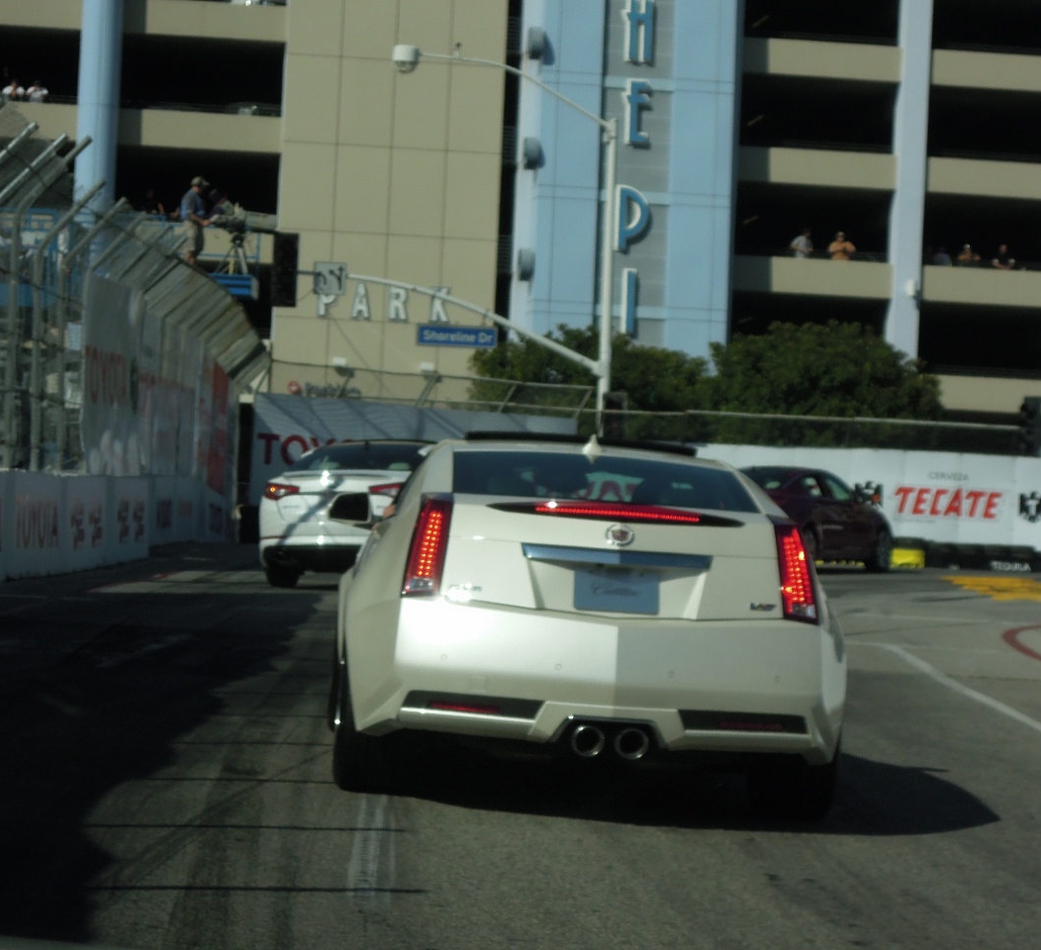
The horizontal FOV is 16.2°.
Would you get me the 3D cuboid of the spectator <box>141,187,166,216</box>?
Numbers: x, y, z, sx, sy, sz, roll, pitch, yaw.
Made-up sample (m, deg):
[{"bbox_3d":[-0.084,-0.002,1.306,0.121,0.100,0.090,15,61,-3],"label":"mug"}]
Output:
[{"bbox_3d":[-10.386,-7.205,102.997,0.560,1.720,0.400,3,0,-9],"label":"spectator"}]

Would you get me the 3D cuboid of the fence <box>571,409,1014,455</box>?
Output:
[{"bbox_3d":[4.654,0.034,61.005,7.400,2.000,0.100,2,0,0],"label":"fence"}]

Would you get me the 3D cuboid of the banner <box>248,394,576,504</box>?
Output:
[{"bbox_3d":[-1.556,-0.298,59.250,0.100,1.750,9.200,2,0,34],"label":"banner"}]

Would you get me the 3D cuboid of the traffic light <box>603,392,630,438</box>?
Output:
[{"bbox_3d":[2.077,-1.213,79.798,0.530,1.200,0.420,3,0,-5],"label":"traffic light"}]

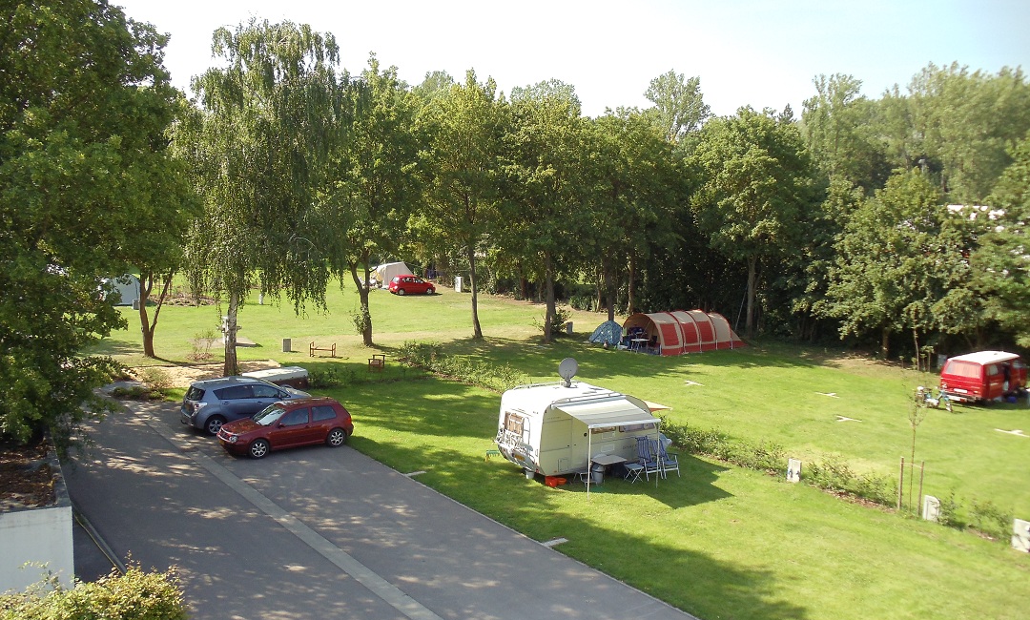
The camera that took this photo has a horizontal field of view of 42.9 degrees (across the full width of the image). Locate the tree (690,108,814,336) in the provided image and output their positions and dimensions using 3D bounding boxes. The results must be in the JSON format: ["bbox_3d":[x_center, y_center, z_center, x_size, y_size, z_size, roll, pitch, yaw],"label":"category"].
[{"bbox_3d":[13.592,-4.984,75.388,7.300,13.116,7.081,1,7,0],"label":"tree"}]

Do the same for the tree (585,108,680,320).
[{"bbox_3d":[6.900,-5.431,78.604,6.200,13.099,6.014,1,7,0],"label":"tree"}]

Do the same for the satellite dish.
[{"bbox_3d":[1.577,1.843,38.676,0.600,0.902,0.420,2,7,8],"label":"satellite dish"}]

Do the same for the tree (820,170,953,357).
[{"bbox_3d":[18.814,-2.253,66.311,6.900,9.595,6.693,1,7,0],"label":"tree"}]

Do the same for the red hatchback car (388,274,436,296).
[{"bbox_3d":[-7.817,-1.899,100.068,3.620,1.490,1.660,-2,6,-30],"label":"red hatchback car"}]

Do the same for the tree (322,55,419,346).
[{"bbox_3d":[-7.487,-5.584,67.839,5.600,14.934,5.432,1,7,0],"label":"tree"}]

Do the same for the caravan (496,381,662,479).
[{"bbox_3d":[1.941,3.497,38.727,4.400,2.400,2.250,-4,8,-34],"label":"caravan"}]

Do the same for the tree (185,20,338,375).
[{"bbox_3d":[-10.808,-4.659,55.883,6.700,15.181,6.499,1,7,0],"label":"tree"}]

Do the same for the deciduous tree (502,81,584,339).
[{"bbox_3d":[1.621,-5.143,70.664,5.500,13.878,5.335,1,7,0],"label":"deciduous tree"}]

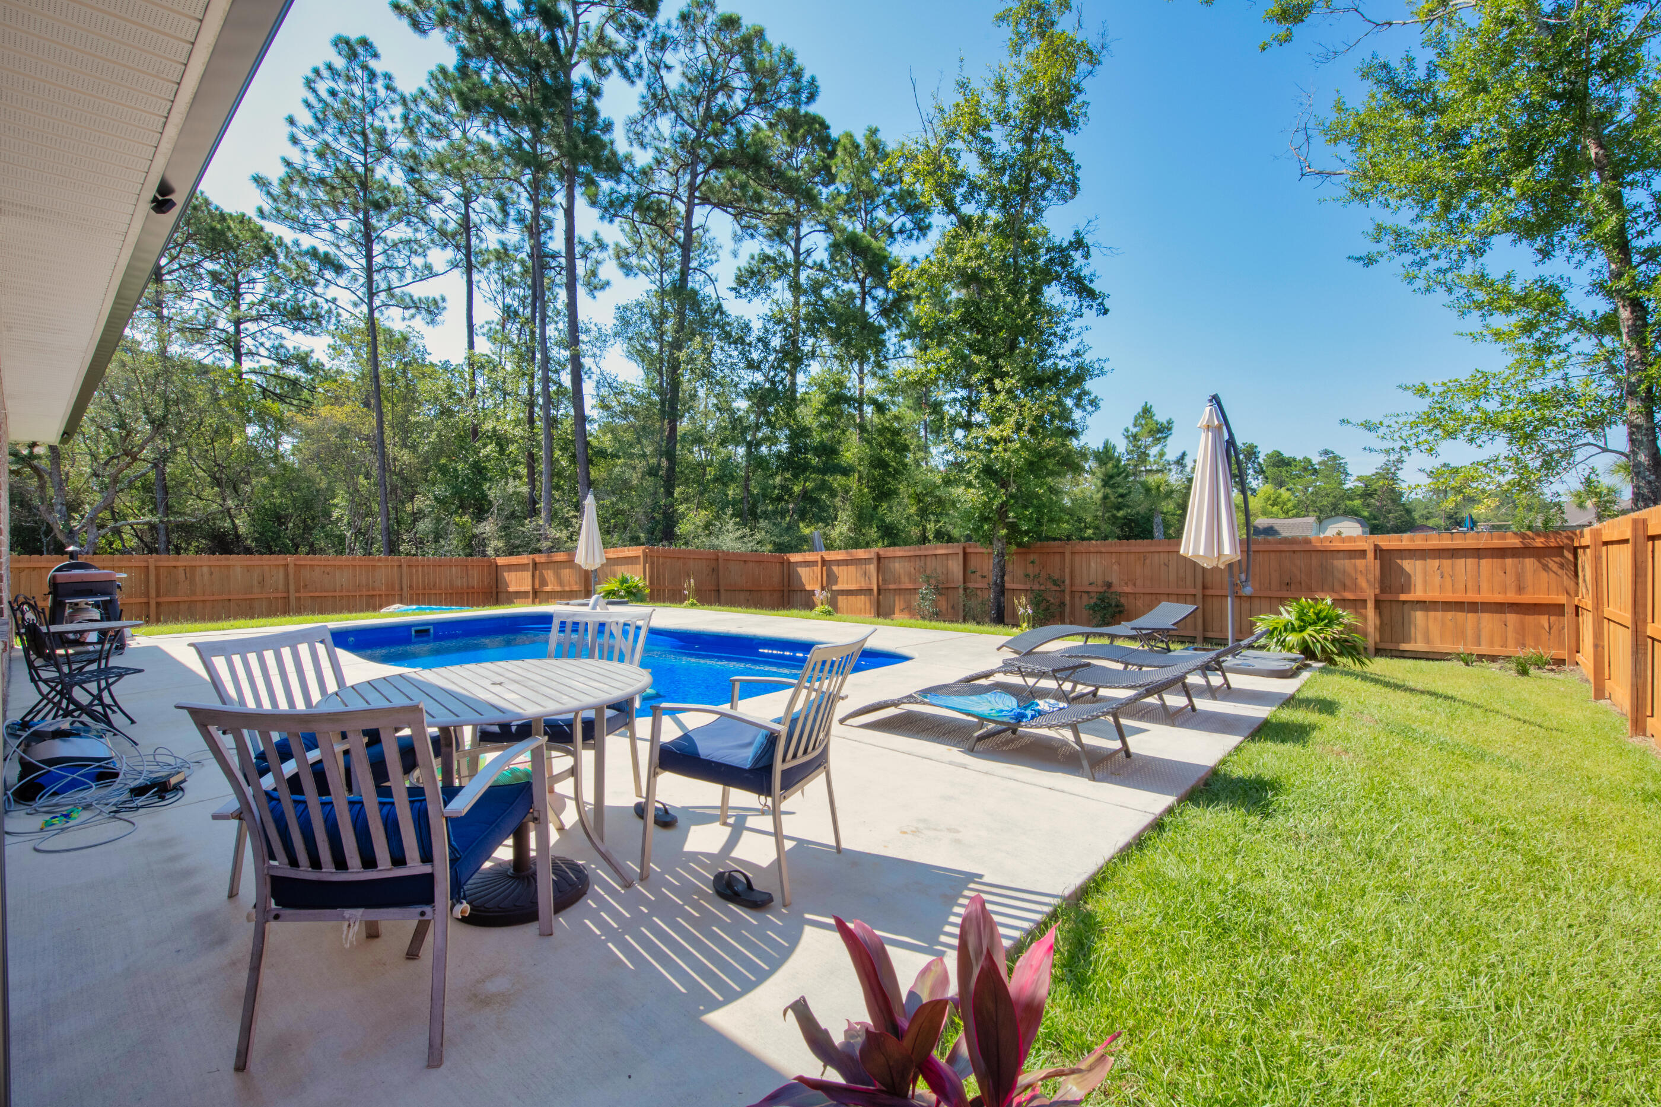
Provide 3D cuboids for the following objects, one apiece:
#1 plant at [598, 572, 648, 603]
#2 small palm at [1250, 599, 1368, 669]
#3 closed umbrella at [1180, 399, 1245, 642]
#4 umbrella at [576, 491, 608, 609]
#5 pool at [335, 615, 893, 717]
[{"bbox_3d":[-4.400,0.720,15.600,1.100,0.700,1.050,0,1,0],"label":"plant"},{"bbox_3d":[5.320,0.870,8.250,1.120,0.740,1.080,0,1,0],"label":"small palm"},{"bbox_3d":[3.880,-0.240,7.420,0.820,2.620,0.680,-1,1,-44],"label":"closed umbrella"},{"bbox_3d":[-4.810,-0.110,14.900,0.640,2.360,0.640,0,1,0],"label":"umbrella"},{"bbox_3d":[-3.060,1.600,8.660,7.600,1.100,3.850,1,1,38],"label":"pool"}]

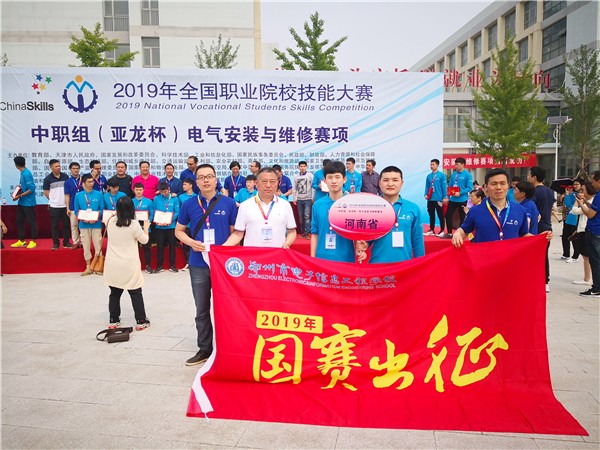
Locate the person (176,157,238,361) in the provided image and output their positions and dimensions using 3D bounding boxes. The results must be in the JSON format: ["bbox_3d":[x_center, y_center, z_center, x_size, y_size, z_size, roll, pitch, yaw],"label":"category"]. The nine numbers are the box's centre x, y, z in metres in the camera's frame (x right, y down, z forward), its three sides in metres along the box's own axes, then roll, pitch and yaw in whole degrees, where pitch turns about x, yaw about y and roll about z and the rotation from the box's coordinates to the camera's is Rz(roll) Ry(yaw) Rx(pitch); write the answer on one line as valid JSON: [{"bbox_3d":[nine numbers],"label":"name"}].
[{"bbox_3d":[-0.790,0.343,4.049,0.540,1.734,0.450,-1,4,-3],"label":"person"}]

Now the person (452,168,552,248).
[{"bbox_3d":[1.608,0.383,3.776,0.720,1.674,0.450,1,5,16],"label":"person"}]

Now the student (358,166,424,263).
[{"bbox_3d":[0.756,0.368,3.841,0.550,1.700,0.420,0,4,7],"label":"student"}]

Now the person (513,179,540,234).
[{"bbox_3d":[2.812,0.257,5.839,0.360,1.592,0.480,2,5,27],"label":"person"}]

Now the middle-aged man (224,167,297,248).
[{"bbox_3d":[-0.313,0.369,3.901,0.600,1.700,0.420,-1,4,-3],"label":"middle-aged man"}]

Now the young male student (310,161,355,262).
[{"bbox_3d":[0.320,0.339,3.938,0.480,1.749,0.400,0,4,0],"label":"young male student"}]

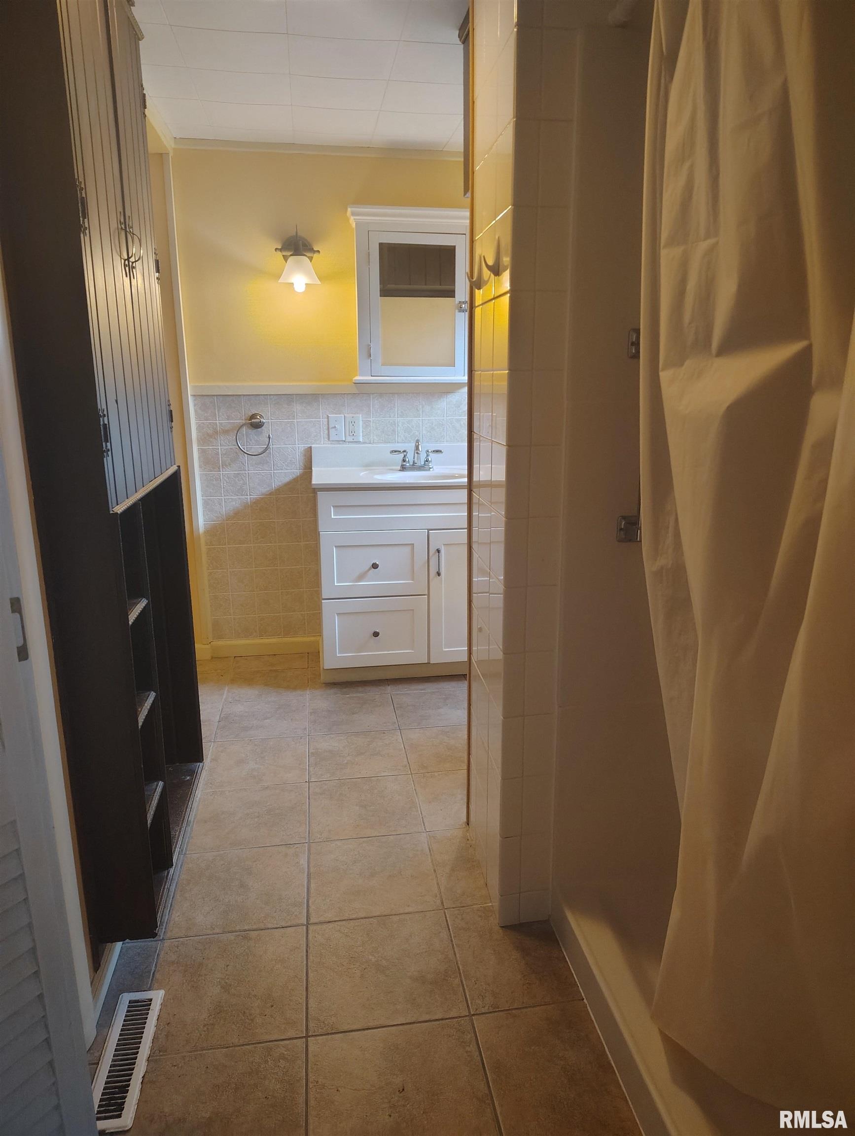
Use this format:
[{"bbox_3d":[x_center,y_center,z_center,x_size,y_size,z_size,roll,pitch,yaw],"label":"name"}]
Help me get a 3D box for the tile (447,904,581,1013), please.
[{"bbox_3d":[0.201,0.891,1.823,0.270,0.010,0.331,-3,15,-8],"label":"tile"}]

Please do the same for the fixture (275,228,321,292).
[{"bbox_3d":[-0.524,-1.247,3.196,0.180,0.250,0.200,-3,15,-8],"label":"fixture"}]

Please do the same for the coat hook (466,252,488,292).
[{"bbox_3d":[0.105,-0.671,1.790,0.032,0.081,0.027,-3,15,-8],"label":"coat hook"}]

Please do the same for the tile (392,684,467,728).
[{"bbox_3d":[0.042,0.555,3.124,0.331,0.010,0.331,-3,15,-8],"label":"tile"}]

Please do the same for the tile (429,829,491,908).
[{"bbox_3d":[0.082,0.803,2.117,0.120,0.010,0.330,-3,15,-8],"label":"tile"}]

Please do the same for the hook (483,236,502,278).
[{"bbox_3d":[0.128,-0.635,1.609,0.033,0.080,0.020,-3,15,-8],"label":"hook"}]

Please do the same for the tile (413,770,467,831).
[{"bbox_3d":[0.138,0.716,2.453,0.330,0.010,0.330,-3,15,-8],"label":"tile"}]

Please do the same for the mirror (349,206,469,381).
[{"bbox_3d":[-0.045,-1.129,3.307,0.550,0.685,0.140,-2,15,-6],"label":"mirror"}]

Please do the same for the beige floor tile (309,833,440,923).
[{"bbox_3d":[-0.146,0.814,2.086,0.330,0.010,0.330,-3,15,-8],"label":"beige floor tile"}]

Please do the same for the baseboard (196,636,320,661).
[{"bbox_3d":[-0.785,0.370,3.668,0.555,0.073,0.025,-2,15,-6],"label":"baseboard"}]

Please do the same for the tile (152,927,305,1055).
[{"bbox_3d":[-0.435,0.922,1.737,0.331,0.010,0.331,-3,15,-8],"label":"tile"}]

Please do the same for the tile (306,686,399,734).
[{"bbox_3d":[-0.292,0.571,3.078,0.331,0.010,0.331,-3,15,-8],"label":"tile"}]

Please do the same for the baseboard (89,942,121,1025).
[{"bbox_3d":[-0.701,0.880,1.713,0.018,0.057,0.260,-3,15,-8],"label":"baseboard"}]

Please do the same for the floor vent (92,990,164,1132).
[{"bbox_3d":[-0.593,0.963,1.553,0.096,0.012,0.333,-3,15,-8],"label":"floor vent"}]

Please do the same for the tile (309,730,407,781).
[{"bbox_3d":[-0.242,0.649,2.728,0.330,0.010,0.330,-3,15,-8],"label":"tile"}]

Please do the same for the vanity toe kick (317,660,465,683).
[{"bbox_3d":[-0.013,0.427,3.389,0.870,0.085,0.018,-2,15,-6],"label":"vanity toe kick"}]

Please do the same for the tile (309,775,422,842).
[{"bbox_3d":[-0.197,0.738,2.430,0.331,0.010,0.331,-3,15,-8],"label":"tile"}]

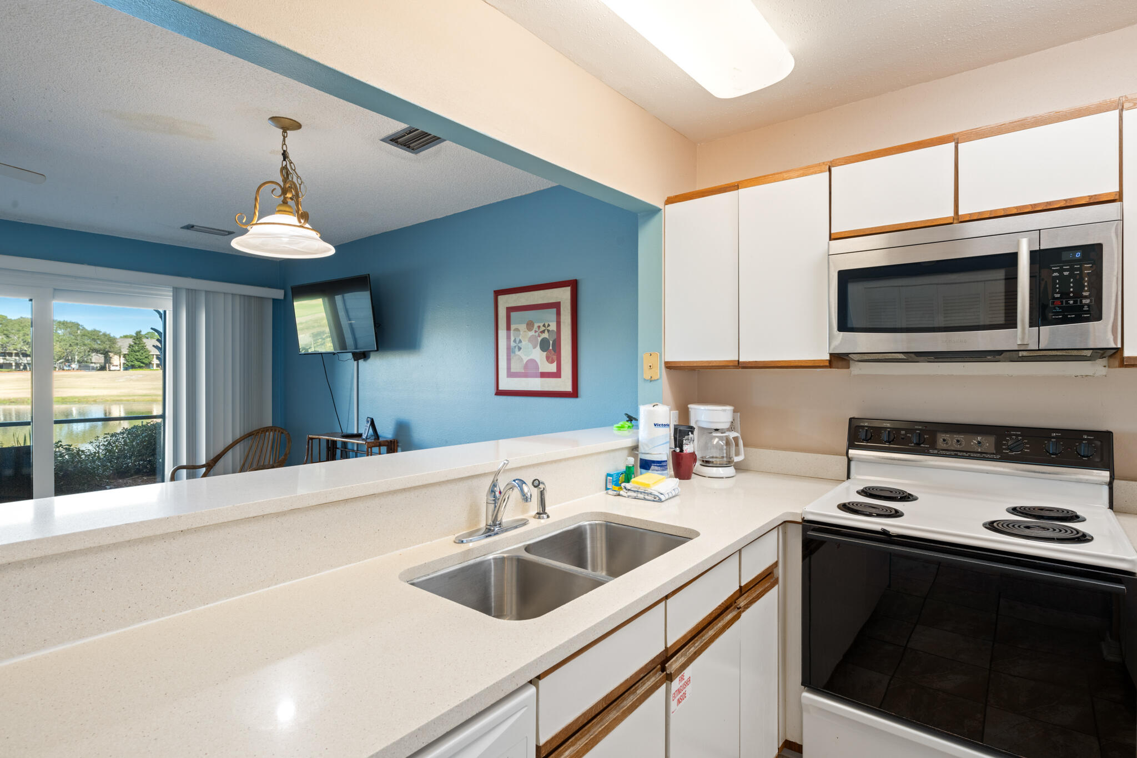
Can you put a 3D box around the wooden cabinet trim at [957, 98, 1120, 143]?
[{"bbox_3d":[1.403,-0.771,1.716,0.375,0.034,0.022,1,1,39],"label":"wooden cabinet trim"}]

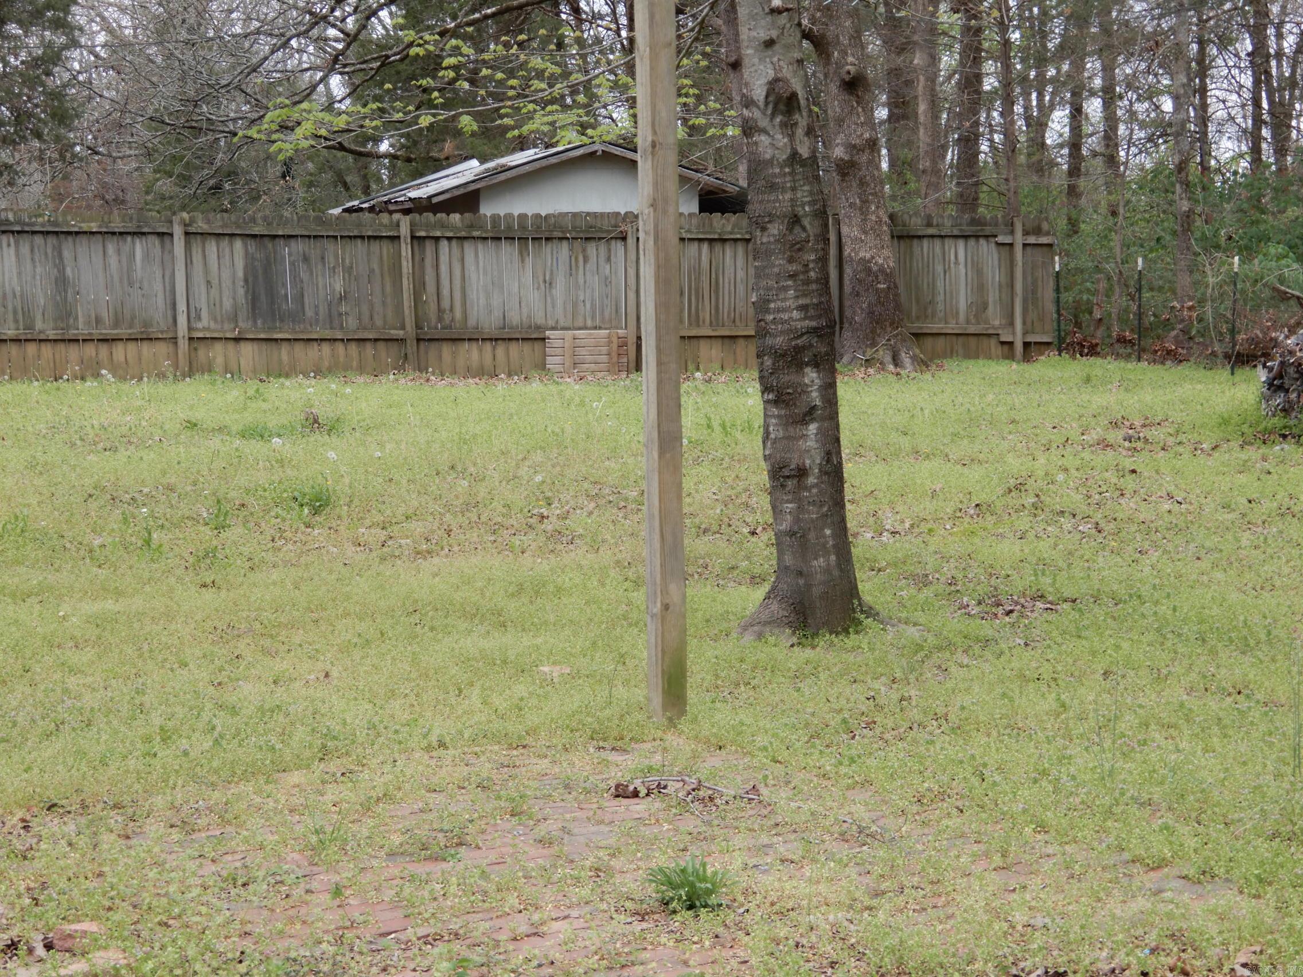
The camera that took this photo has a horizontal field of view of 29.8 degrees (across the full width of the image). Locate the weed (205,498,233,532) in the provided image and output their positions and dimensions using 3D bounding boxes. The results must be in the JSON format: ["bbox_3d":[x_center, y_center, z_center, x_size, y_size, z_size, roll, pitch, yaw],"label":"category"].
[{"bbox_3d":[-2.508,0.154,14.200,0.165,0.175,0.160,0,6,0],"label":"weed"}]

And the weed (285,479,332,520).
[{"bbox_3d":[-2.072,0.071,14.800,0.280,0.215,0.260,0,6,0],"label":"weed"}]

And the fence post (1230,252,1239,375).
[{"bbox_3d":[6.007,-1.777,25.200,0.050,1.235,0.050,0,6,0],"label":"fence post"}]

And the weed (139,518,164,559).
[{"bbox_3d":[-2.676,0.267,13.100,0.140,0.205,0.140,0,6,0],"label":"weed"}]

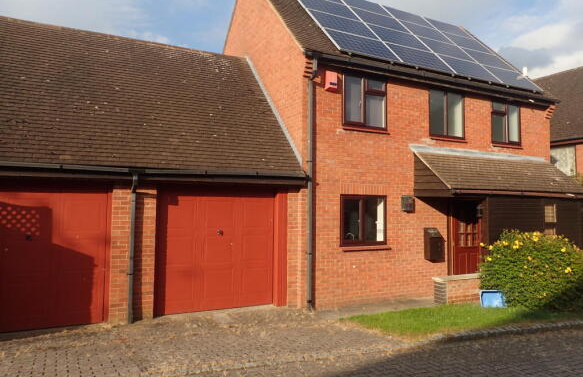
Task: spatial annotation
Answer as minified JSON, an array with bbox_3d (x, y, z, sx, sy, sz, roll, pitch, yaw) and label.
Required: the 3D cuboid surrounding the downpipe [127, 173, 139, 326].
[{"bbox_3d":[-2.454,0.936,6.547,0.085,2.333,0.250,2,-3,-28],"label":"downpipe"}]

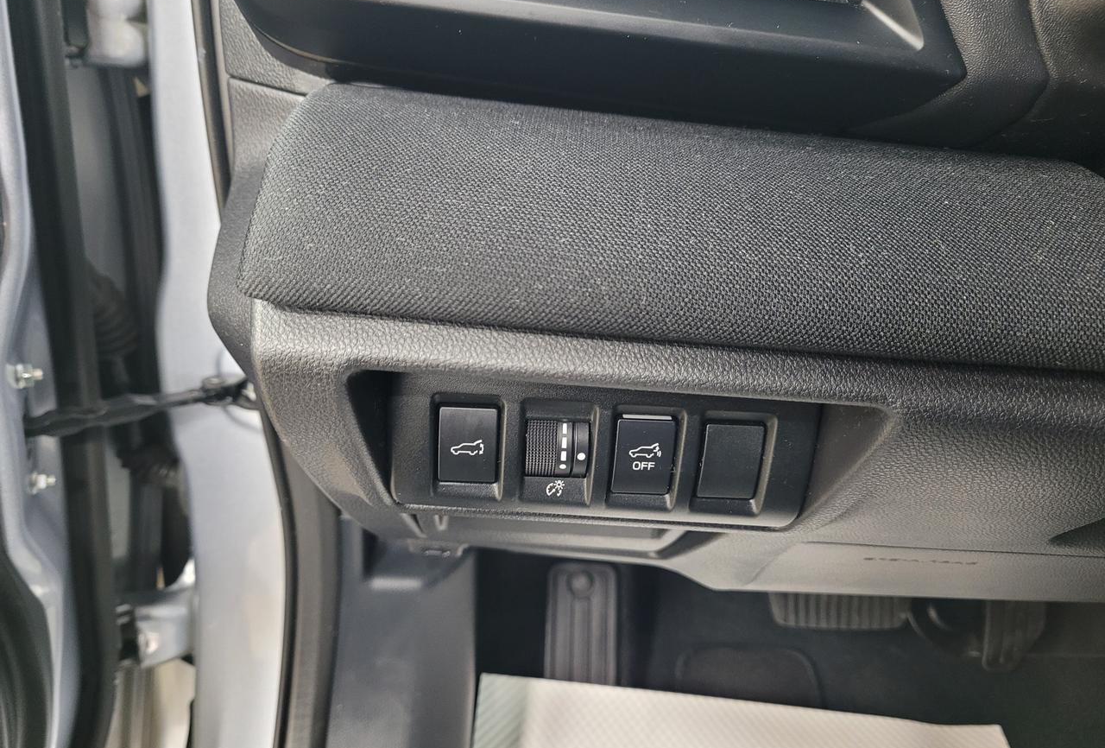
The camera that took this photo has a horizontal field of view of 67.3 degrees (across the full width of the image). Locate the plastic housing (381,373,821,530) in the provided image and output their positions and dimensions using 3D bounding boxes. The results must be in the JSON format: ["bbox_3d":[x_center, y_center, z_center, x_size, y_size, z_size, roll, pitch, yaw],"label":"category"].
[{"bbox_3d":[0.019,0.028,0.328,0.163,0.053,0.028,3,22,0],"label":"plastic housing"}]

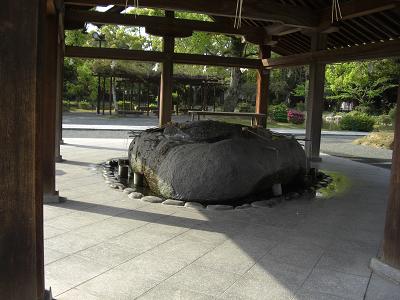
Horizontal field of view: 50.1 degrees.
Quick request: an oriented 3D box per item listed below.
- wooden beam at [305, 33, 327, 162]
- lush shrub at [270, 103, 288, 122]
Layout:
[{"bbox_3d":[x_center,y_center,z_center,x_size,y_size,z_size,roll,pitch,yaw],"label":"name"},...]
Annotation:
[{"bbox_3d":[3.230,-1.428,11.776,0.290,3.570,0.290,1,7,-17],"label":"wooden beam"},{"bbox_3d":[6.299,-2.943,34.000,1.450,1.600,1.400,4,6,10],"label":"lush shrub"}]

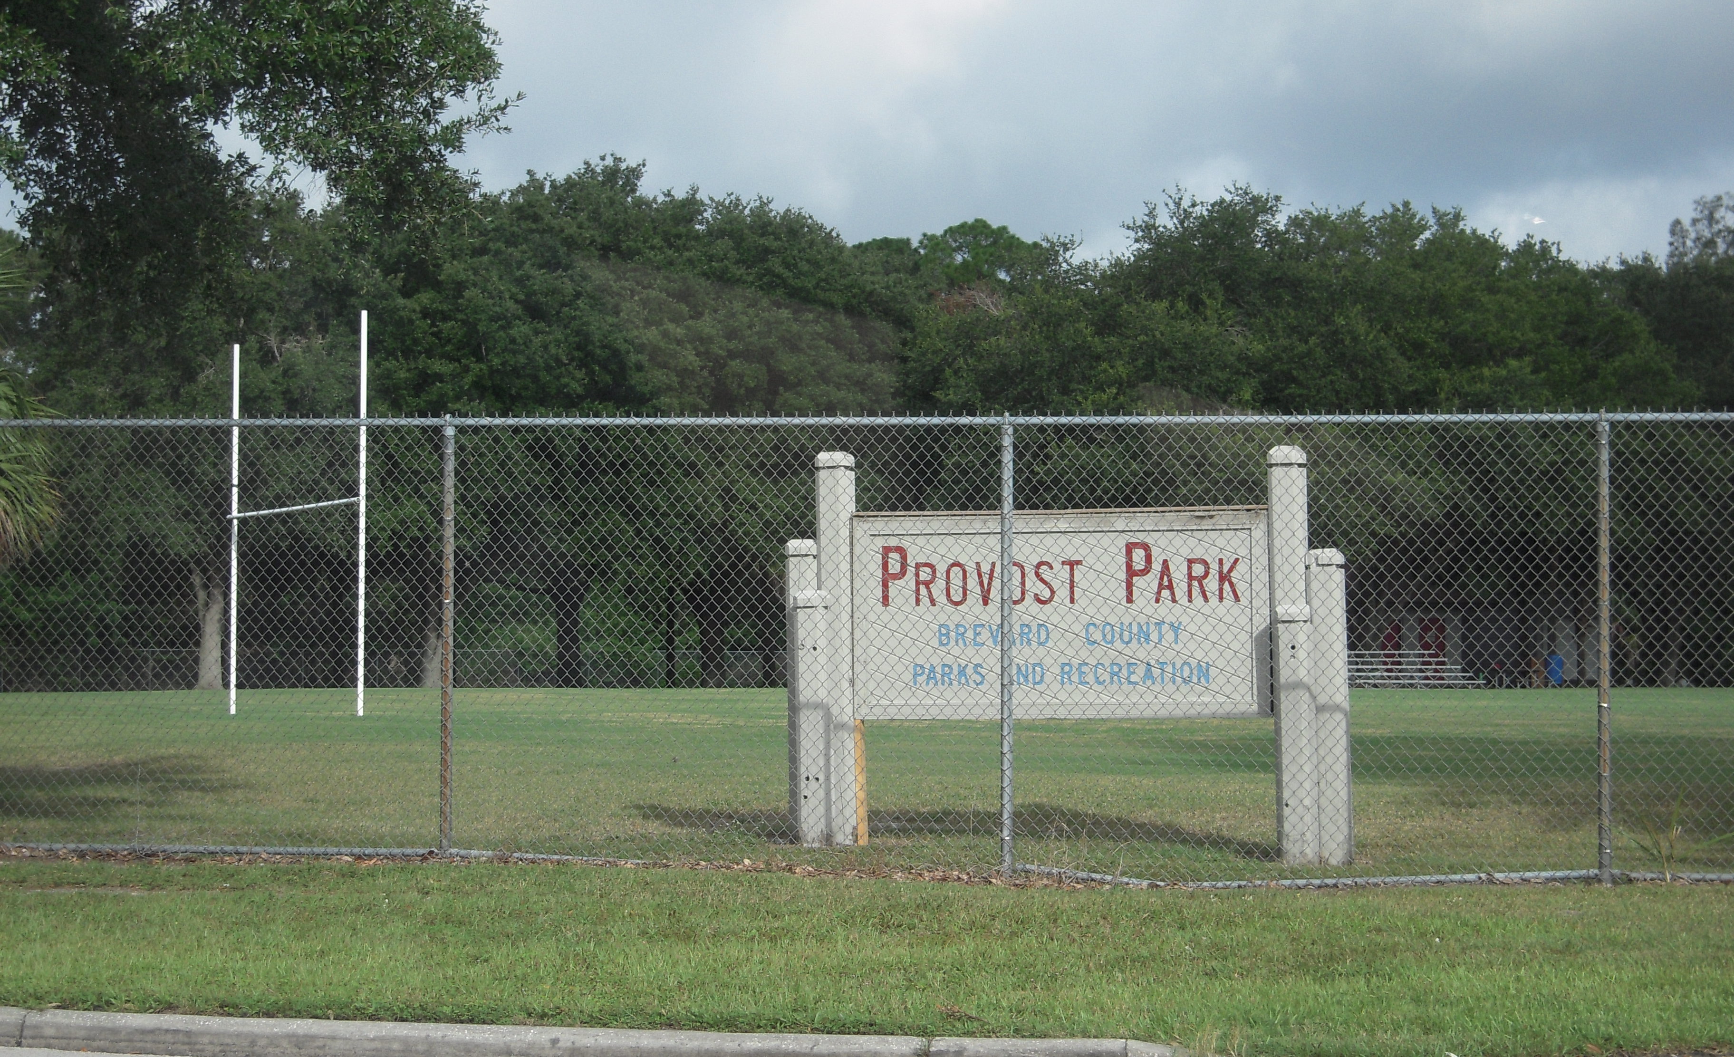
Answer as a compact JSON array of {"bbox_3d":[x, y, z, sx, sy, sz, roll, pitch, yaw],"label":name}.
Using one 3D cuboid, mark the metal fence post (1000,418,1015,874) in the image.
[{"bbox_3d":[0.720,0.612,20.950,0.065,2.364,0.065,0,-2,13],"label":"metal fence post"}]

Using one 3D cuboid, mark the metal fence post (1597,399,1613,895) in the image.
[{"bbox_3d":[3.680,0.602,20.240,0.065,2.358,0.065,0,-2,13],"label":"metal fence post"}]

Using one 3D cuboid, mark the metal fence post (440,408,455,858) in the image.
[{"bbox_3d":[-2.240,0.571,21.660,0.065,2.336,0.065,0,-2,13],"label":"metal fence post"}]

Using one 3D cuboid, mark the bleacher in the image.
[{"bbox_3d":[15.070,4.040,115.500,4.570,1.070,2.650,1,-2,-28],"label":"bleacher"}]

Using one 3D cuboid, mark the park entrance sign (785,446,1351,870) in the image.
[{"bbox_3d":[1.120,0.725,23.250,3.280,2.380,0.480,0,-2,13],"label":"park entrance sign"}]

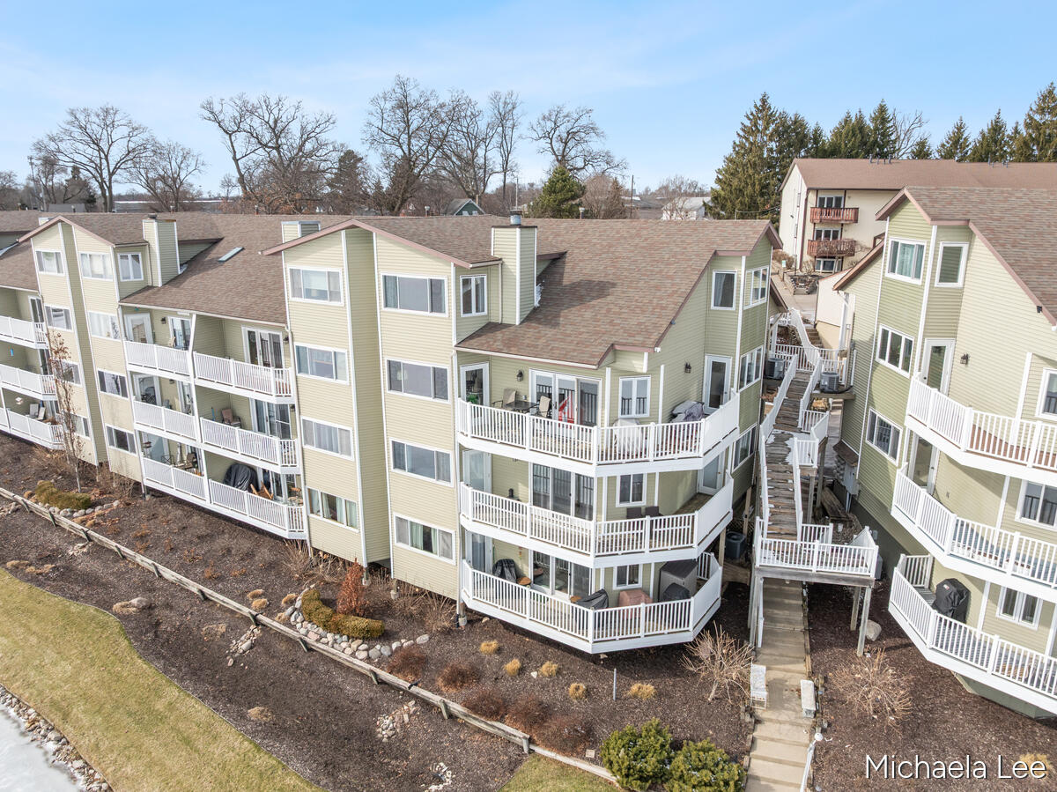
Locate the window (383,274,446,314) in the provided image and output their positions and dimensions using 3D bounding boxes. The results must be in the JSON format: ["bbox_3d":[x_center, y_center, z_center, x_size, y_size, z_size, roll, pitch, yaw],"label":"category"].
[{"bbox_3d":[-3.614,-3.222,23.144,2.698,1.172,0.150,10,18,33],"label":"window"}]

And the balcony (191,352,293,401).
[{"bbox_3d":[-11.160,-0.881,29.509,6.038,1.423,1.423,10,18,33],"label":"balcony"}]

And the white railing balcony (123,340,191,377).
[{"bbox_3d":[-16.134,-1.715,33.467,5.764,1.472,2.110,9,17,33],"label":"white railing balcony"}]

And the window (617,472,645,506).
[{"bbox_3d":[3.166,2.791,22.382,0.990,1.230,0.150,-3,15,-11],"label":"window"}]

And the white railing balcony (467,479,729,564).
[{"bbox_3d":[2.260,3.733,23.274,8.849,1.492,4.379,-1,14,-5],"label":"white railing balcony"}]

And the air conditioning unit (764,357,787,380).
[{"bbox_3d":[10.855,-1.196,32.066,0.720,0.800,0.720,9,17,33],"label":"air conditioning unit"}]

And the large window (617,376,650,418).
[{"bbox_3d":[3.191,0.058,22.017,0.970,1.290,0.120,-3,15,-11],"label":"large window"}]

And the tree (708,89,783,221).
[{"bbox_3d":[22.135,-22.204,74.852,9.000,16.506,9.000,0,14,0],"label":"tree"}]

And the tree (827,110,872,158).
[{"bbox_3d":[36.957,-25.139,86.505,6.600,16.257,6.600,0,14,0],"label":"tree"}]

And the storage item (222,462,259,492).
[{"bbox_3d":[-12.551,3.764,32.049,1.250,1.720,0.900,10,18,33],"label":"storage item"}]

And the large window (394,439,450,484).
[{"bbox_3d":[-3.594,2.210,24.584,2.698,1.172,0.150,10,18,33],"label":"large window"}]

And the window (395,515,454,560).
[{"bbox_3d":[-3.585,4.926,25.304,2.698,1.172,0.150,10,18,33],"label":"window"}]

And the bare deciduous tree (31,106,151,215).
[{"bbox_3d":[-52.594,-26.571,90.548,12.469,17.317,11.846,-8,17,-28],"label":"bare deciduous tree"}]

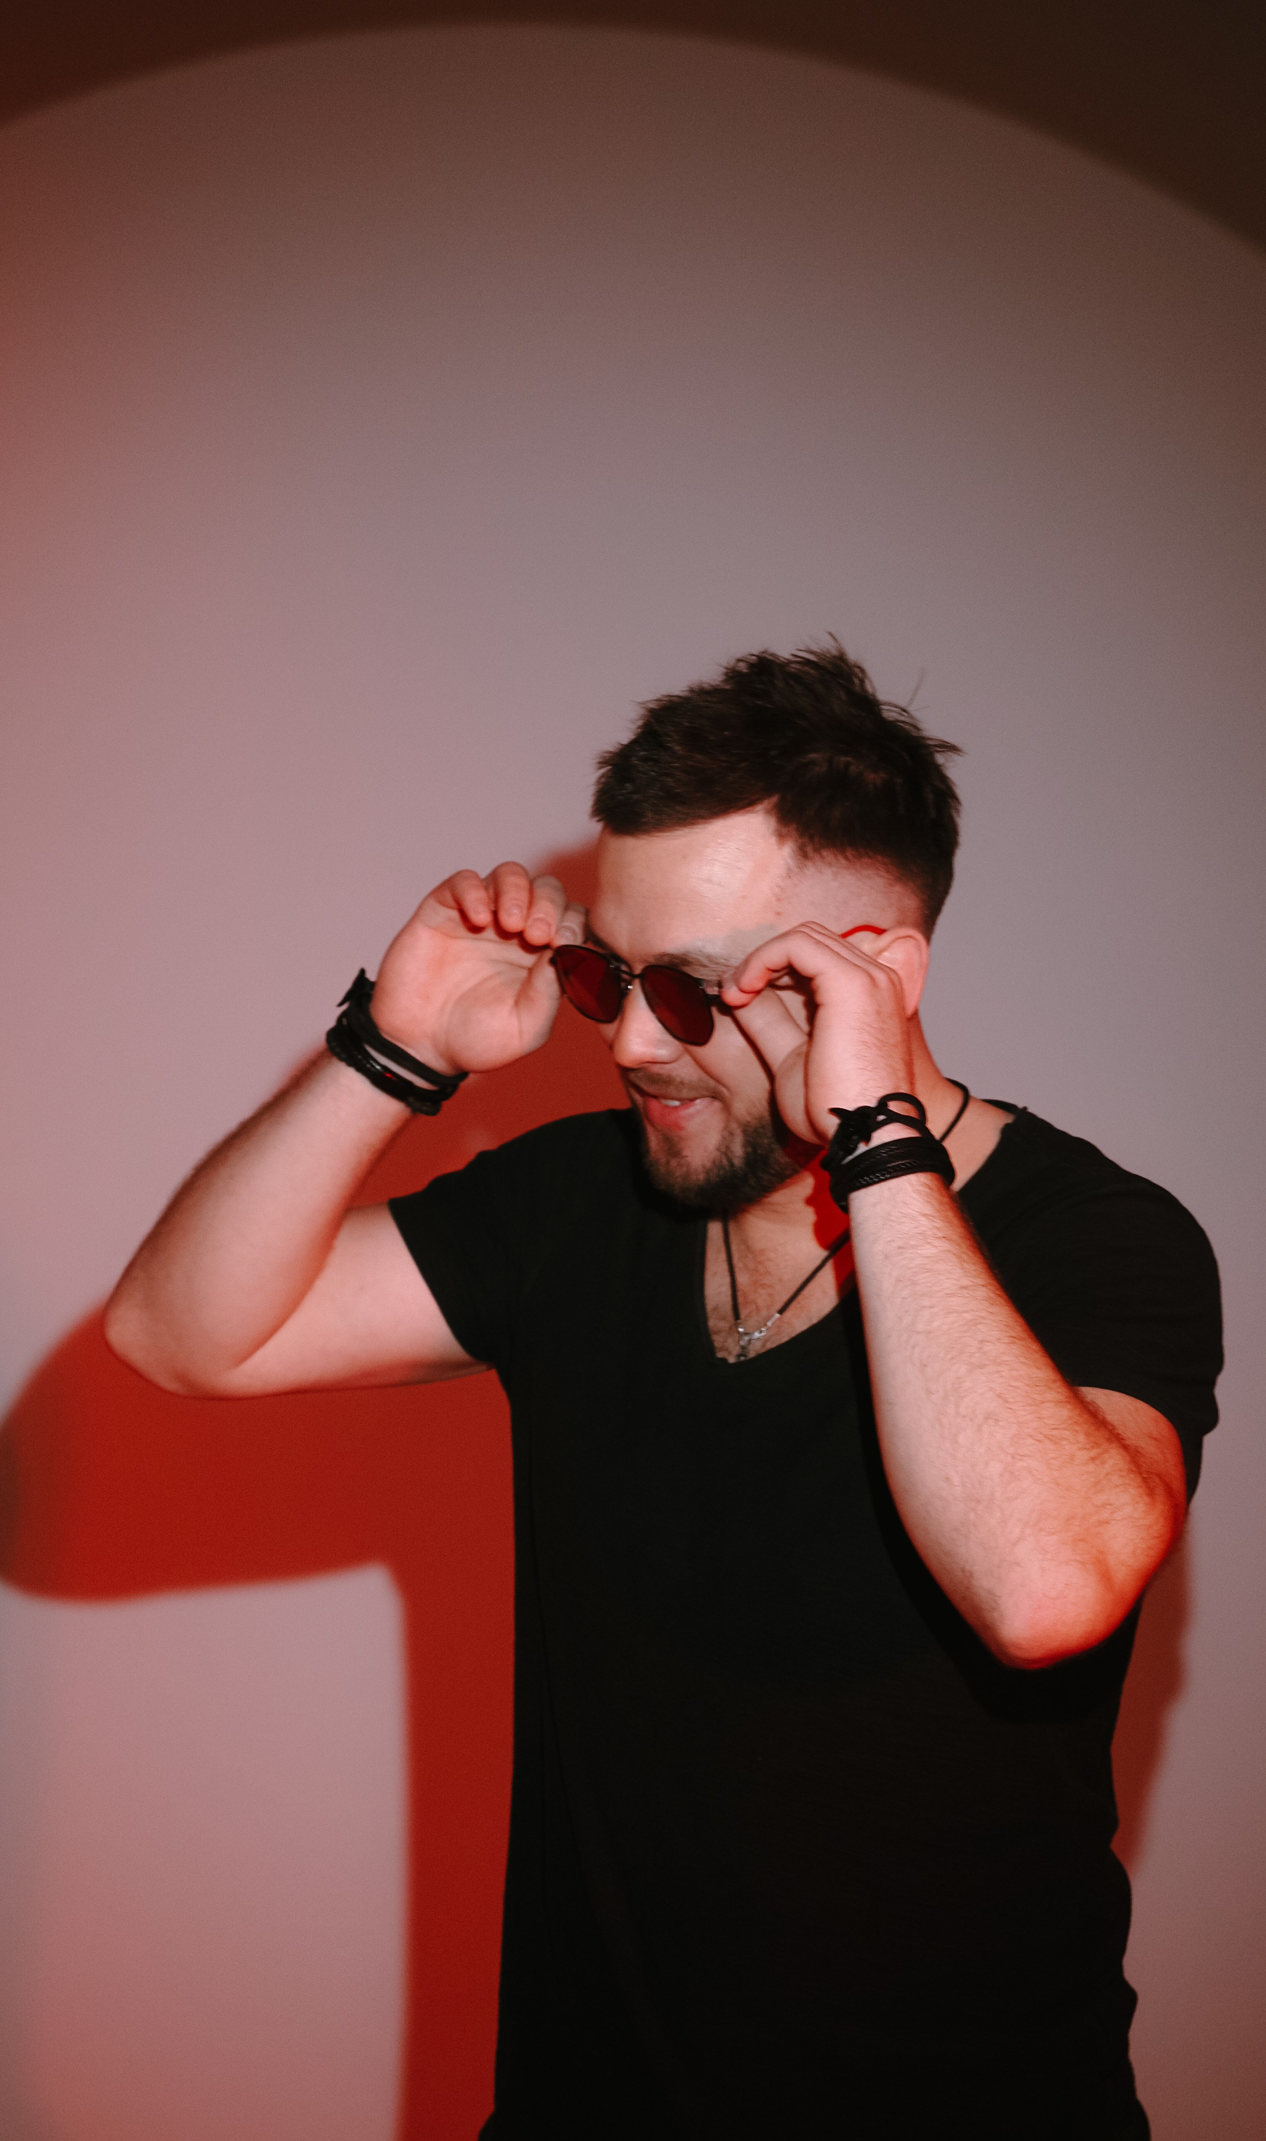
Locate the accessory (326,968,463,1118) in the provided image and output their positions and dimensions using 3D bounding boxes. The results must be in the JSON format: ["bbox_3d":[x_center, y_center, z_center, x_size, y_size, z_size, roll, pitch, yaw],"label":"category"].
[{"bbox_3d":[-0.122,-0.013,2.540,0.073,0.038,0.058,41,24,0],"label":"accessory"}]

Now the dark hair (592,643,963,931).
[{"bbox_3d":[0.072,-0.141,2.480,0.195,0.150,0.165,-28,26,-35],"label":"dark hair"}]

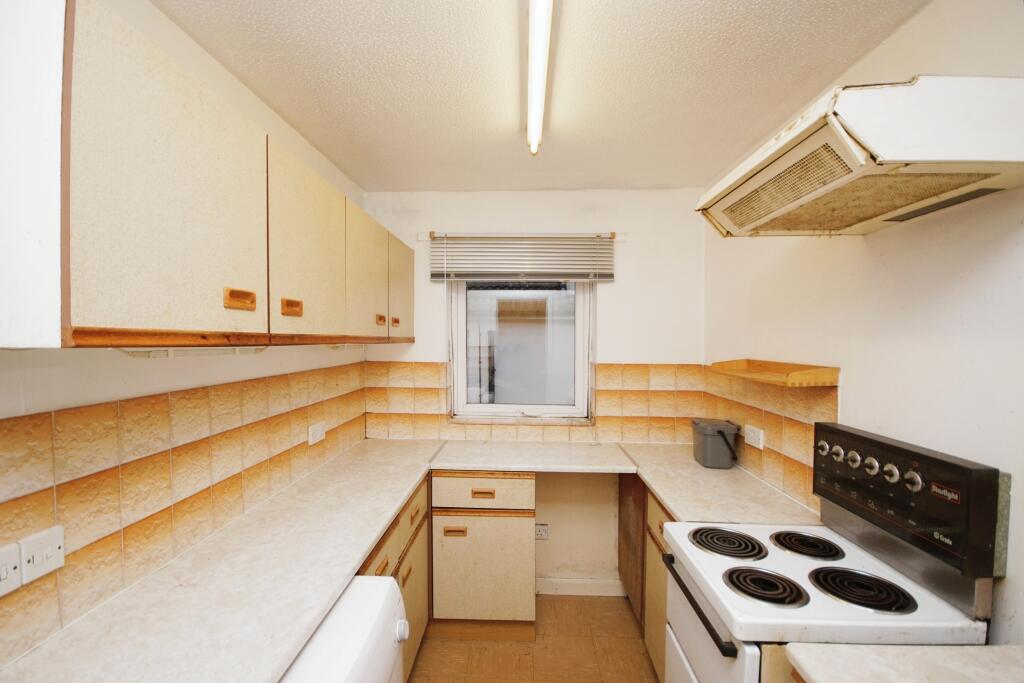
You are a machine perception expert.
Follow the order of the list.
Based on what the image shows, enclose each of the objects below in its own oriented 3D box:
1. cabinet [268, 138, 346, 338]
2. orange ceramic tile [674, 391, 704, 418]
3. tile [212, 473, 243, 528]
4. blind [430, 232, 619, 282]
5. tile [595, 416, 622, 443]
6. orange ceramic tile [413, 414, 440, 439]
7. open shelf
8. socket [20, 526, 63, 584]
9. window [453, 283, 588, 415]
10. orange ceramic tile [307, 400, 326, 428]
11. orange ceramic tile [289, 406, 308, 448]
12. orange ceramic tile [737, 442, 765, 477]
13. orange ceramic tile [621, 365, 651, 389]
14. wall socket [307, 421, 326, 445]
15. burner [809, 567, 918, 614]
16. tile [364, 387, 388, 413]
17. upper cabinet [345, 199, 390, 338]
[{"bbox_3d":[-0.760,-0.261,1.300,0.298,0.525,0.472,0,1,2],"label":"cabinet"},{"bbox_3d":[1.018,0.359,2.443,0.153,0.150,0.010,0,1,2],"label":"orange ceramic tile"},{"bbox_3d":[-0.913,0.512,1.370,0.010,0.147,0.150,0,0,2],"label":"tile"},{"bbox_3d":[0.055,-0.481,2.446,1.056,0.273,0.050,0,1,2],"label":"blind"},{"bbox_3d":[0.563,0.511,2.482,0.150,0.150,0.010,0,1,2],"label":"tile"},{"bbox_3d":[-0.500,0.505,2.518,0.150,0.148,0.010,0,1,2],"label":"orange ceramic tile"},{"bbox_3d":[0.985,0.114,1.669,0.164,0.060,0.585,0,1,2],"label":"open shelf"},{"bbox_3d":[-0.968,0.441,0.878,0.012,0.087,0.082,0,1,3],"label":"socket"},{"bbox_3d":[0.054,-0.005,2.565,0.840,0.940,0.070,0,1,2],"label":"window"},{"bbox_3d":[-0.892,0.356,1.935,0.010,0.150,0.145,0,1,3],"label":"orange ceramic tile"},{"bbox_3d":[-0.899,0.358,1.793,0.010,0.150,0.145,0,1,3],"label":"orange ceramic tile"},{"bbox_3d":[1.095,0.527,1.910,0.010,0.148,0.149,0,1,3],"label":"orange ceramic tile"},{"bbox_3d":[0.712,0.208,2.453,0.150,0.150,0.010,0,1,2],"label":"orange ceramic tile"},{"bbox_3d":[-0.881,0.414,1.925,0.018,0.086,0.146,0,1,3],"label":"wall socket"},{"bbox_3d":[0.834,0.594,1.024,0.197,0.025,0.197,0,1,2],"label":"burner"},{"bbox_3d":[-0.792,0.346,2.508,0.141,0.150,0.010,0,1,2],"label":"tile"},{"bbox_3d":[-0.742,-0.255,1.783,0.305,0.530,0.490,0,0,2],"label":"upper cabinet"}]

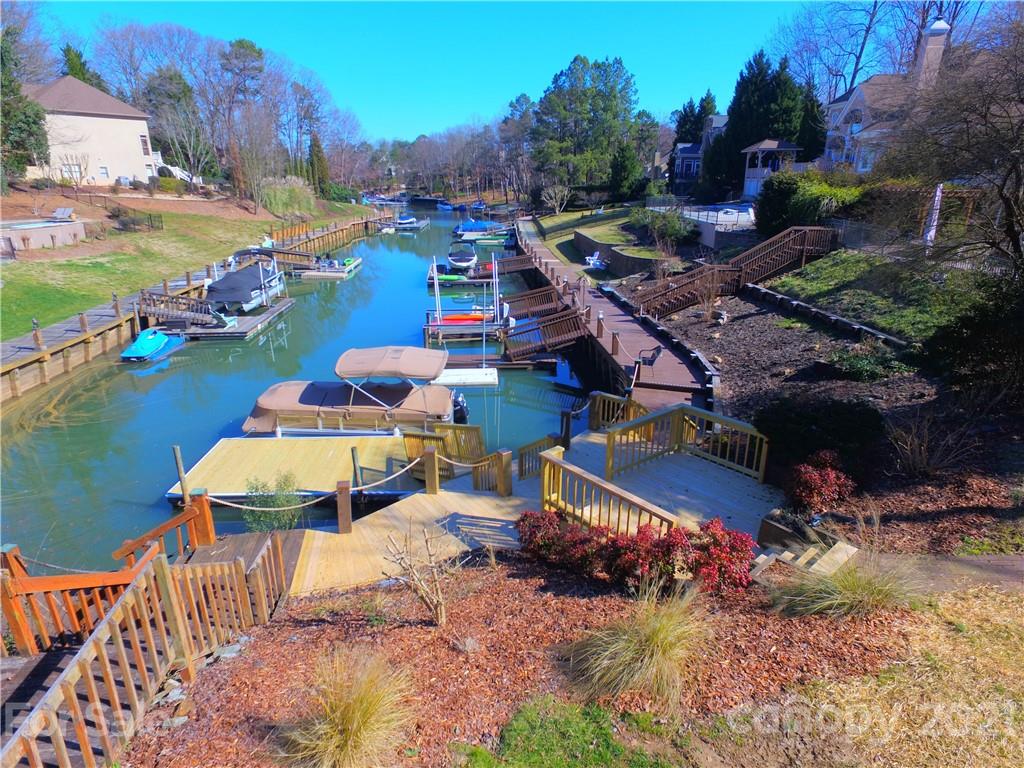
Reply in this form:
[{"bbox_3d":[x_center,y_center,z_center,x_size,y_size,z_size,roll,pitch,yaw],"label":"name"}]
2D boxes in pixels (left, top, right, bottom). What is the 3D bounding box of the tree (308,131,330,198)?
[{"bbox_3d":[-29.063,-32.930,88.996,2.900,9.590,2.900,-1,19,0],"label":"tree"}]

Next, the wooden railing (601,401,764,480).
[{"bbox_3d":[3.069,1.308,10.407,2.150,0.970,1.940,-14,23,-34],"label":"wooden railing"}]

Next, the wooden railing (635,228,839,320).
[{"bbox_3d":[8.043,-4.110,21.838,6.700,3.250,1.400,-1,19,0],"label":"wooden railing"}]

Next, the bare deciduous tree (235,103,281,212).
[{"bbox_3d":[-26.922,-23.960,62.581,4.800,10.900,4.800,0,19,0],"label":"bare deciduous tree"}]

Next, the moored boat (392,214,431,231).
[{"bbox_3d":[-14.508,-23.084,84.559,5.700,2.300,2.600,-5,20,-14],"label":"moored boat"}]

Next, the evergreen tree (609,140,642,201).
[{"bbox_3d":[16.805,-31.470,87.605,4.800,8.500,4.800,-1,19,0],"label":"evergreen tree"}]

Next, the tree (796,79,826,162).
[{"bbox_3d":[31.196,-26.926,61.622,3.900,9.000,3.900,8,21,23],"label":"tree"}]

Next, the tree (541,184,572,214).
[{"bbox_3d":[6.178,-25.311,81.213,4.300,3.940,4.300,-1,19,0],"label":"tree"}]

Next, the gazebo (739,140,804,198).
[{"bbox_3d":[25.156,-20.890,57.349,4.900,5.600,4.900,9,21,25],"label":"gazebo"}]

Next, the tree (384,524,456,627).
[{"bbox_3d":[-1.053,2.216,6.809,0.820,1.300,0.800,0,19,0],"label":"tree"}]

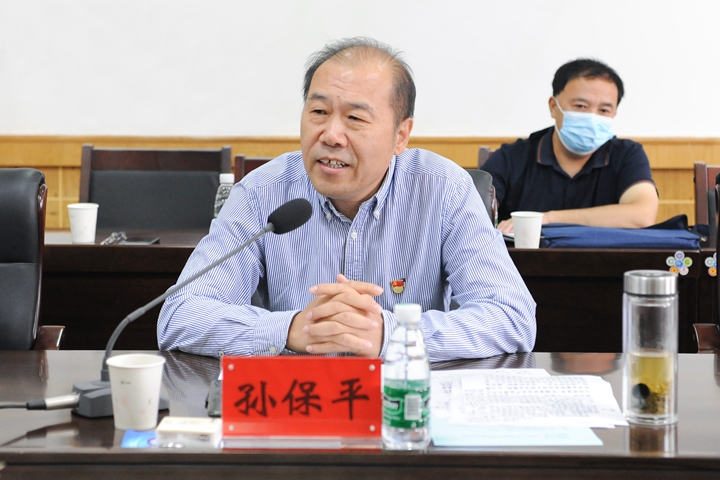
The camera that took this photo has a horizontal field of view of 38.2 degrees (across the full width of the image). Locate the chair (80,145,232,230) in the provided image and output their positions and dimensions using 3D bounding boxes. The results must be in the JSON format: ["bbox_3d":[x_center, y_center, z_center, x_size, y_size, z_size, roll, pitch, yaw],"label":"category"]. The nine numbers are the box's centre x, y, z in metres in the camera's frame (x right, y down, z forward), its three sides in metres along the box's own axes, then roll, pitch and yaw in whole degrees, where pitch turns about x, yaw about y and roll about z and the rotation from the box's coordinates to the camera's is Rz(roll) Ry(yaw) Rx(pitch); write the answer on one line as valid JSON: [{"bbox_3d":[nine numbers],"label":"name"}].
[{"bbox_3d":[-0.662,0.208,2.977,0.500,0.980,0.580,1,5,6],"label":"chair"}]

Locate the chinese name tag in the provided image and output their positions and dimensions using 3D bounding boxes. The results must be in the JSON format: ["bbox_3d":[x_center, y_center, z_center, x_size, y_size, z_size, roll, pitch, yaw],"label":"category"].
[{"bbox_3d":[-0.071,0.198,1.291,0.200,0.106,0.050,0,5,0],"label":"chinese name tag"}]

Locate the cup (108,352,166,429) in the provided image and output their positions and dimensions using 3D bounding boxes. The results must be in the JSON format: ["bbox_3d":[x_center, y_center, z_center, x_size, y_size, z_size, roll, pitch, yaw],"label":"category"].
[{"bbox_3d":[-0.291,0.201,1.357,0.077,0.087,0.077,0,5,0],"label":"cup"}]

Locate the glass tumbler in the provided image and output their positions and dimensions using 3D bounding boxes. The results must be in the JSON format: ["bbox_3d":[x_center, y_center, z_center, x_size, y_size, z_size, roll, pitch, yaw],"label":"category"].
[{"bbox_3d":[0.393,0.142,1.393,0.072,0.199,0.072,0,5,0],"label":"glass tumbler"}]

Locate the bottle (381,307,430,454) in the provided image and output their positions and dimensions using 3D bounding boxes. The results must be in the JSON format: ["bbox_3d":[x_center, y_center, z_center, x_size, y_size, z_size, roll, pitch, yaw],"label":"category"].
[{"bbox_3d":[0.058,0.166,1.275,0.059,0.174,0.059,0,5,0],"label":"bottle"}]

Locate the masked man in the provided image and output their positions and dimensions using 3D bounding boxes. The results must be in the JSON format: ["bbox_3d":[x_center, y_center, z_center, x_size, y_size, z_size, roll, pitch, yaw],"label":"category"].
[{"bbox_3d":[0.574,0.108,2.868,0.490,1.220,0.680,1,5,6],"label":"masked man"}]

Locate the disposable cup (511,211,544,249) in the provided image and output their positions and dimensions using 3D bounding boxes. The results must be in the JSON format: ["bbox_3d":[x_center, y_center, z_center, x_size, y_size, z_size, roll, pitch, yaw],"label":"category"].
[{"bbox_3d":[0.390,-0.022,2.420,0.077,0.087,0.077,0,5,0],"label":"disposable cup"}]

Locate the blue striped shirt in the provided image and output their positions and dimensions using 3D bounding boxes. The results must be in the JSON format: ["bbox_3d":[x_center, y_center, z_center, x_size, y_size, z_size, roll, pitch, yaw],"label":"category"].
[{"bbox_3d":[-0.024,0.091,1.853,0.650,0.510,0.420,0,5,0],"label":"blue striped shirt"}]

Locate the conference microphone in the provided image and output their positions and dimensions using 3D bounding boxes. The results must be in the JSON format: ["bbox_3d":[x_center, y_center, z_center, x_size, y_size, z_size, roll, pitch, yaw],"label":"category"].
[{"bbox_3d":[-0.236,0.083,1.532,0.360,0.295,0.120,-2,5,-22],"label":"conference microphone"}]

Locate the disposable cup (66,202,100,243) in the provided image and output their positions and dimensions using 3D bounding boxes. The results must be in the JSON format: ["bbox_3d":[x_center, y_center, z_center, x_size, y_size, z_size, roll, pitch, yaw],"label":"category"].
[{"bbox_3d":[-0.672,-0.041,2.520,0.077,0.087,0.077,0,5,0],"label":"disposable cup"}]

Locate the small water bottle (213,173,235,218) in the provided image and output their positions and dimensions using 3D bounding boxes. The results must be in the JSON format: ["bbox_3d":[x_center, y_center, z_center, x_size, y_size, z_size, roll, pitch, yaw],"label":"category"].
[{"bbox_3d":[-0.319,-0.079,2.490,0.059,0.174,0.059,0,5,0],"label":"small water bottle"}]

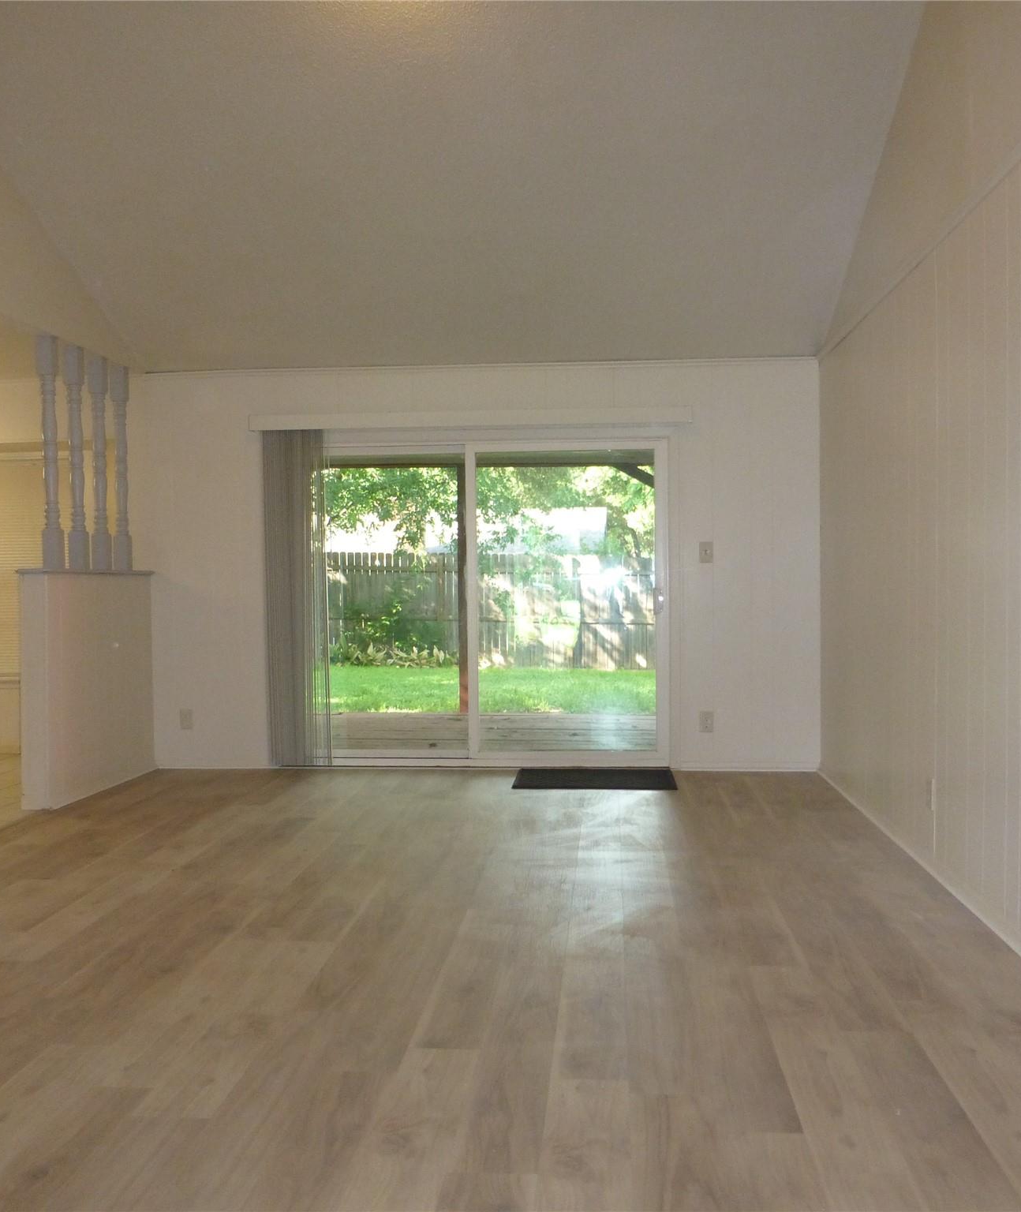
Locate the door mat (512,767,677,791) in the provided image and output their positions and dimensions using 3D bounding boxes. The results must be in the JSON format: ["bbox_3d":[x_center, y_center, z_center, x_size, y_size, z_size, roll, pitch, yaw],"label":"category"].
[{"bbox_3d":[0.495,1.012,6.559,0.920,0.012,0.595,0,2,5],"label":"door mat"}]

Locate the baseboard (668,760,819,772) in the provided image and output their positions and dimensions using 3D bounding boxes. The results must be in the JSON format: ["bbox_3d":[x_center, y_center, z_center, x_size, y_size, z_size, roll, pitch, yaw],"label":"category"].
[{"bbox_3d":[1.427,0.970,6.777,0.875,0.068,0.018,0,2,5],"label":"baseboard"}]

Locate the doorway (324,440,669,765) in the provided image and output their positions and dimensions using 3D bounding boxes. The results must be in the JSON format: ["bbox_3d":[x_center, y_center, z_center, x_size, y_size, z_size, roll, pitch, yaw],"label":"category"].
[{"bbox_3d":[-0.243,-0.005,6.929,2.426,1.989,0.110,0,2,5],"label":"doorway"}]

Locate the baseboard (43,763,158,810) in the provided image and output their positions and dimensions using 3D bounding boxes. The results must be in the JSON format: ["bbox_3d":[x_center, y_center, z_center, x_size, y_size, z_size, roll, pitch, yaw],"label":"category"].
[{"bbox_3d":[-2.318,1.016,6.462,0.018,0.060,1.234,0,2,7],"label":"baseboard"}]

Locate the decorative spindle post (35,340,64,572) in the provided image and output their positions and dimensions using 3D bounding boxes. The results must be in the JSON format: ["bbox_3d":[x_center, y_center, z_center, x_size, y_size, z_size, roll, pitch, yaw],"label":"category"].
[{"bbox_3d":[-2.451,-0.815,5.983,0.080,1.236,0.080,0,2,5],"label":"decorative spindle post"}]

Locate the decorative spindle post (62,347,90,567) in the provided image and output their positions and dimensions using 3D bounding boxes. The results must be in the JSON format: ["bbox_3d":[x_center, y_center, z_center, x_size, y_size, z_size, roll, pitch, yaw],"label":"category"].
[{"bbox_3d":[-2.426,-0.824,6.269,0.080,1.236,0.080,0,2,5],"label":"decorative spindle post"}]

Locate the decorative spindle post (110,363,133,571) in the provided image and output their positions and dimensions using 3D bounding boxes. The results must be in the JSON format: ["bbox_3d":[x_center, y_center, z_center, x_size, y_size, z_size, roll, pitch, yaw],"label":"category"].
[{"bbox_3d":[-2.374,-0.841,6.856,0.080,1.236,0.080,0,2,5],"label":"decorative spindle post"}]

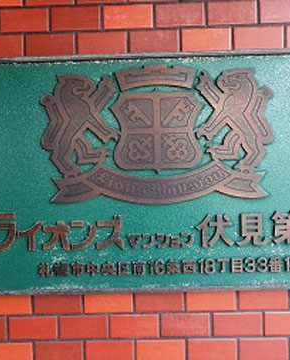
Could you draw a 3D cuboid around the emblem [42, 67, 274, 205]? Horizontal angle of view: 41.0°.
[{"bbox_3d":[0.022,-0.085,0.732,0.438,0.259,0.012,-1,1,1],"label":"emblem"}]

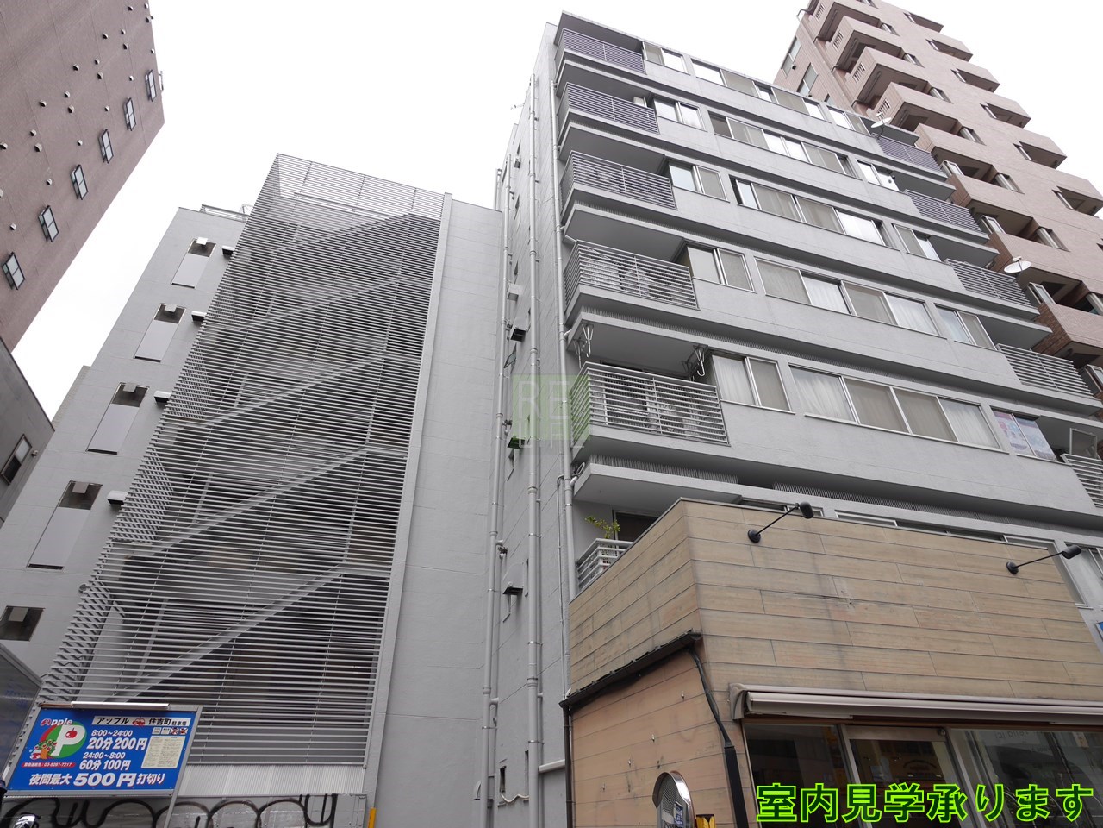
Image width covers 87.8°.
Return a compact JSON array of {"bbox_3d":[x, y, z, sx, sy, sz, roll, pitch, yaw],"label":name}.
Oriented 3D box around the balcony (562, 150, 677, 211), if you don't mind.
[{"bbox_3d":[1.345,-4.376,11.783,2.172,1.230,0.840,9,-36,-15],"label":"balcony"}]

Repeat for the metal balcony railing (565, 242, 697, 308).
[{"bbox_3d":[1.464,-2.284,10.639,2.281,1.163,0.750,9,-36,-15],"label":"metal balcony railing"}]

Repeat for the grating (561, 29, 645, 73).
[{"bbox_3d":[1.324,-9.442,15.643,2.319,1.269,0.781,9,-36,-15],"label":"grating"}]

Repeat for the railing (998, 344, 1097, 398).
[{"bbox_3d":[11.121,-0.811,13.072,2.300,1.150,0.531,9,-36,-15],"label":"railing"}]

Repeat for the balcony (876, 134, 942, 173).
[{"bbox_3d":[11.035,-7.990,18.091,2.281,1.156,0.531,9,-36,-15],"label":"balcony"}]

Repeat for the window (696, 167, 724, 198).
[{"bbox_3d":[3.543,-5.096,12.681,0.544,1.040,0.080,9,-36,-15],"label":"window"}]

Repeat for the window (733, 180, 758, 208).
[{"bbox_3d":[4.584,-5.063,13.342,0.484,1.034,0.100,9,-36,-15],"label":"window"}]

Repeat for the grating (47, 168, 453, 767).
[{"bbox_3d":[-5.920,-0.398,14.091,4.942,15.535,2.100,9,-36,-15],"label":"grating"}]

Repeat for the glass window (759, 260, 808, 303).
[{"bbox_3d":[4.588,-2.610,11.341,1.044,0.992,0.080,9,-36,-15],"label":"glass window"}]

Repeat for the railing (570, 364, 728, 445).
[{"bbox_3d":[1.445,0.070,8.705,2.192,1.078,0.751,9,-35,-15],"label":"railing"}]

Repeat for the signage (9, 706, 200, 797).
[{"bbox_3d":[-5.910,4.468,7.650,1.929,1.034,0.102,9,-36,-15],"label":"signage"}]

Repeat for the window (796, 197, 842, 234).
[{"bbox_3d":[6.287,-4.646,13.413,1.074,1.020,0.080,9,-36,-15],"label":"window"}]

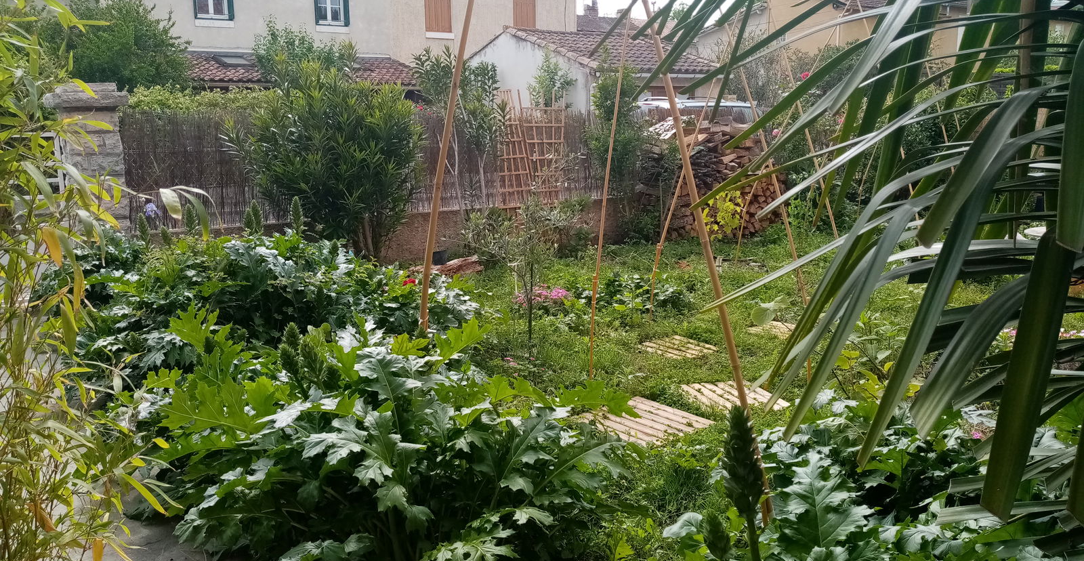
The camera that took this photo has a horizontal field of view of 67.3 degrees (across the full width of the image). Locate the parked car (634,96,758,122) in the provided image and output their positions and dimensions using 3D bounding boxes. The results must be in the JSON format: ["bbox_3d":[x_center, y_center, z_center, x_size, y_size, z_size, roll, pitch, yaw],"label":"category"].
[{"bbox_3d":[3.597,-2.562,15.638,4.350,1.660,1.800,-8,13,-33],"label":"parked car"}]

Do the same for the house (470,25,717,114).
[{"bbox_3d":[0.673,-3.999,18.695,3.469,3.307,6.446,-8,13,-33],"label":"house"}]

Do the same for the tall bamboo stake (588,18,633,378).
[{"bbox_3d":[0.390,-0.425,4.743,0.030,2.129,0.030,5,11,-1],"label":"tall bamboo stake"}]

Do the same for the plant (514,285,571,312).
[{"bbox_3d":[0.003,0.155,6.602,0.480,0.260,0.420,0,11,0],"label":"plant"}]

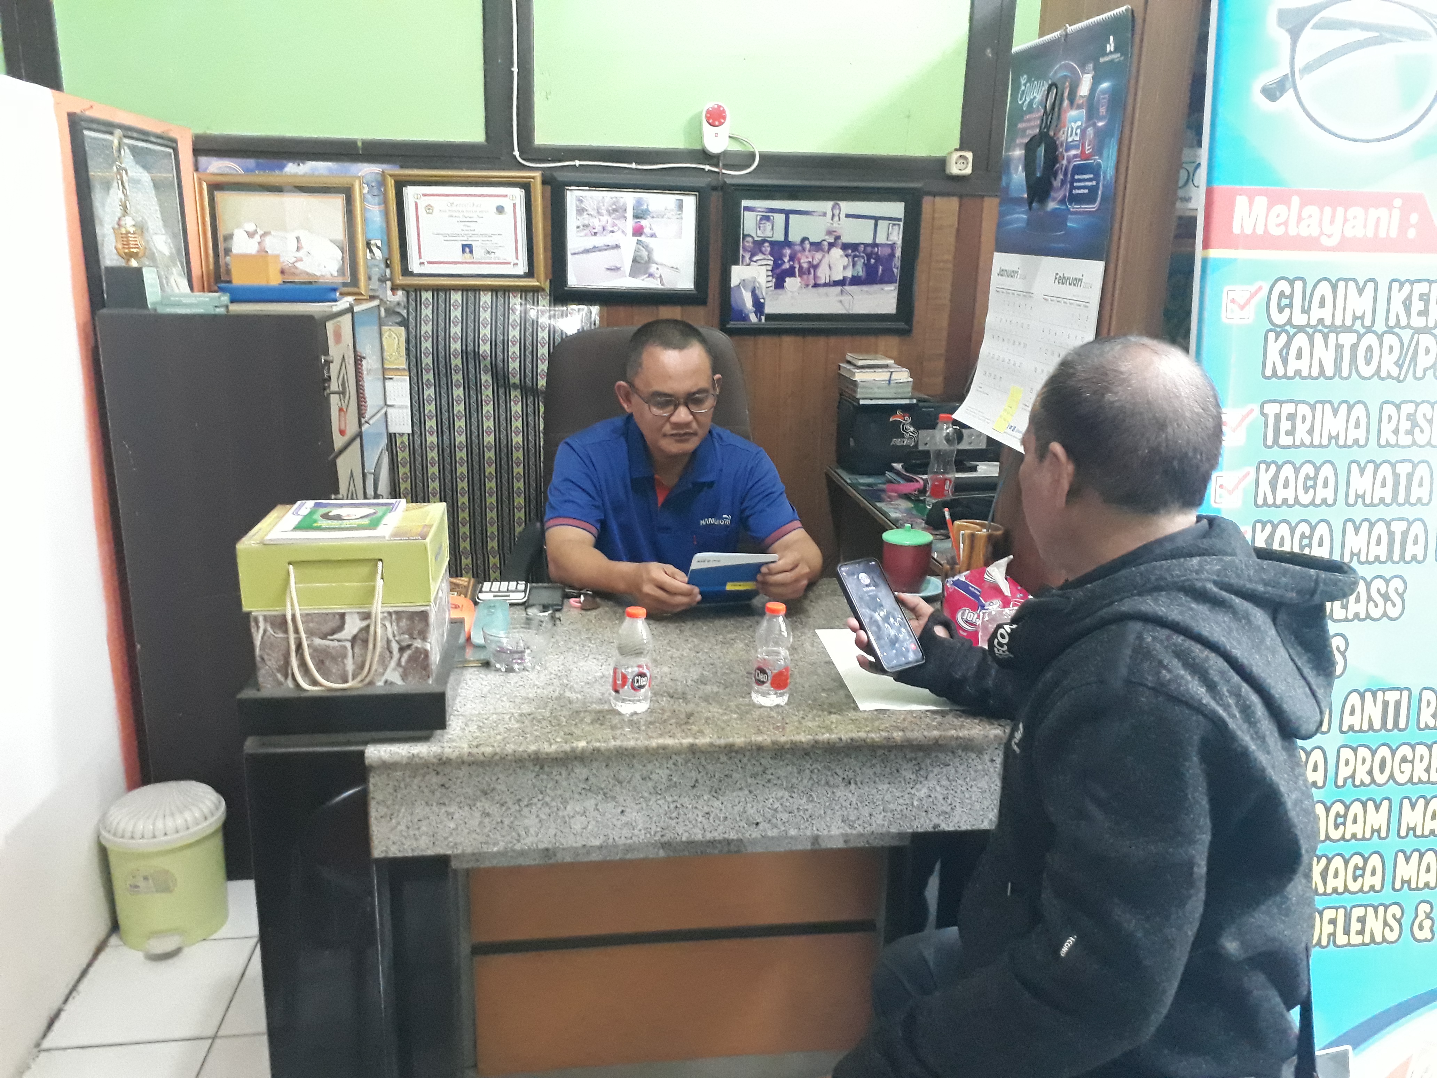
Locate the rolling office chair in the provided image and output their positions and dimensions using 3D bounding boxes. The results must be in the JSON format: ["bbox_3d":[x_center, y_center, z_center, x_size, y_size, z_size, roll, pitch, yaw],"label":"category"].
[{"bbox_3d":[-0.169,0.117,2.604,0.660,1.190,0.670,-1,15,-8],"label":"rolling office chair"}]

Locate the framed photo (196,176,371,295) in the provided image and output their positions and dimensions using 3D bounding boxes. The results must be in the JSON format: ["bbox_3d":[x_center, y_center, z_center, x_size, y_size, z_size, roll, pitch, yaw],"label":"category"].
[{"bbox_3d":[-1.108,-0.770,2.859,0.403,0.304,0.025,-1,17,-7],"label":"framed photo"}]

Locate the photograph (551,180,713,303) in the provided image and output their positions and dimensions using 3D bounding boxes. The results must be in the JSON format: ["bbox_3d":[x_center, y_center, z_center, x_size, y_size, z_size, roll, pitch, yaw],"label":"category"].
[{"bbox_3d":[-0.230,-0.787,2.974,0.420,0.325,0.025,-1,21,-8],"label":"photograph"}]

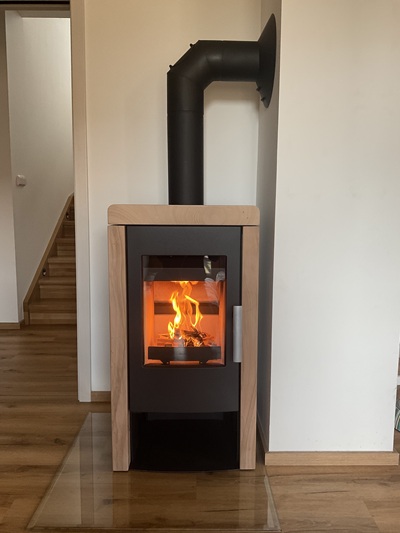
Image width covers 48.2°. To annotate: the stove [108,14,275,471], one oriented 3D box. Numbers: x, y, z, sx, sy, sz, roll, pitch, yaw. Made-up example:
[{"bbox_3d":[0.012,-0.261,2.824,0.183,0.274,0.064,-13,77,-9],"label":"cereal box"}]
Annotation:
[{"bbox_3d":[-0.025,-0.112,1.900,0.640,1.845,0.460,0,7,-1],"label":"stove"}]

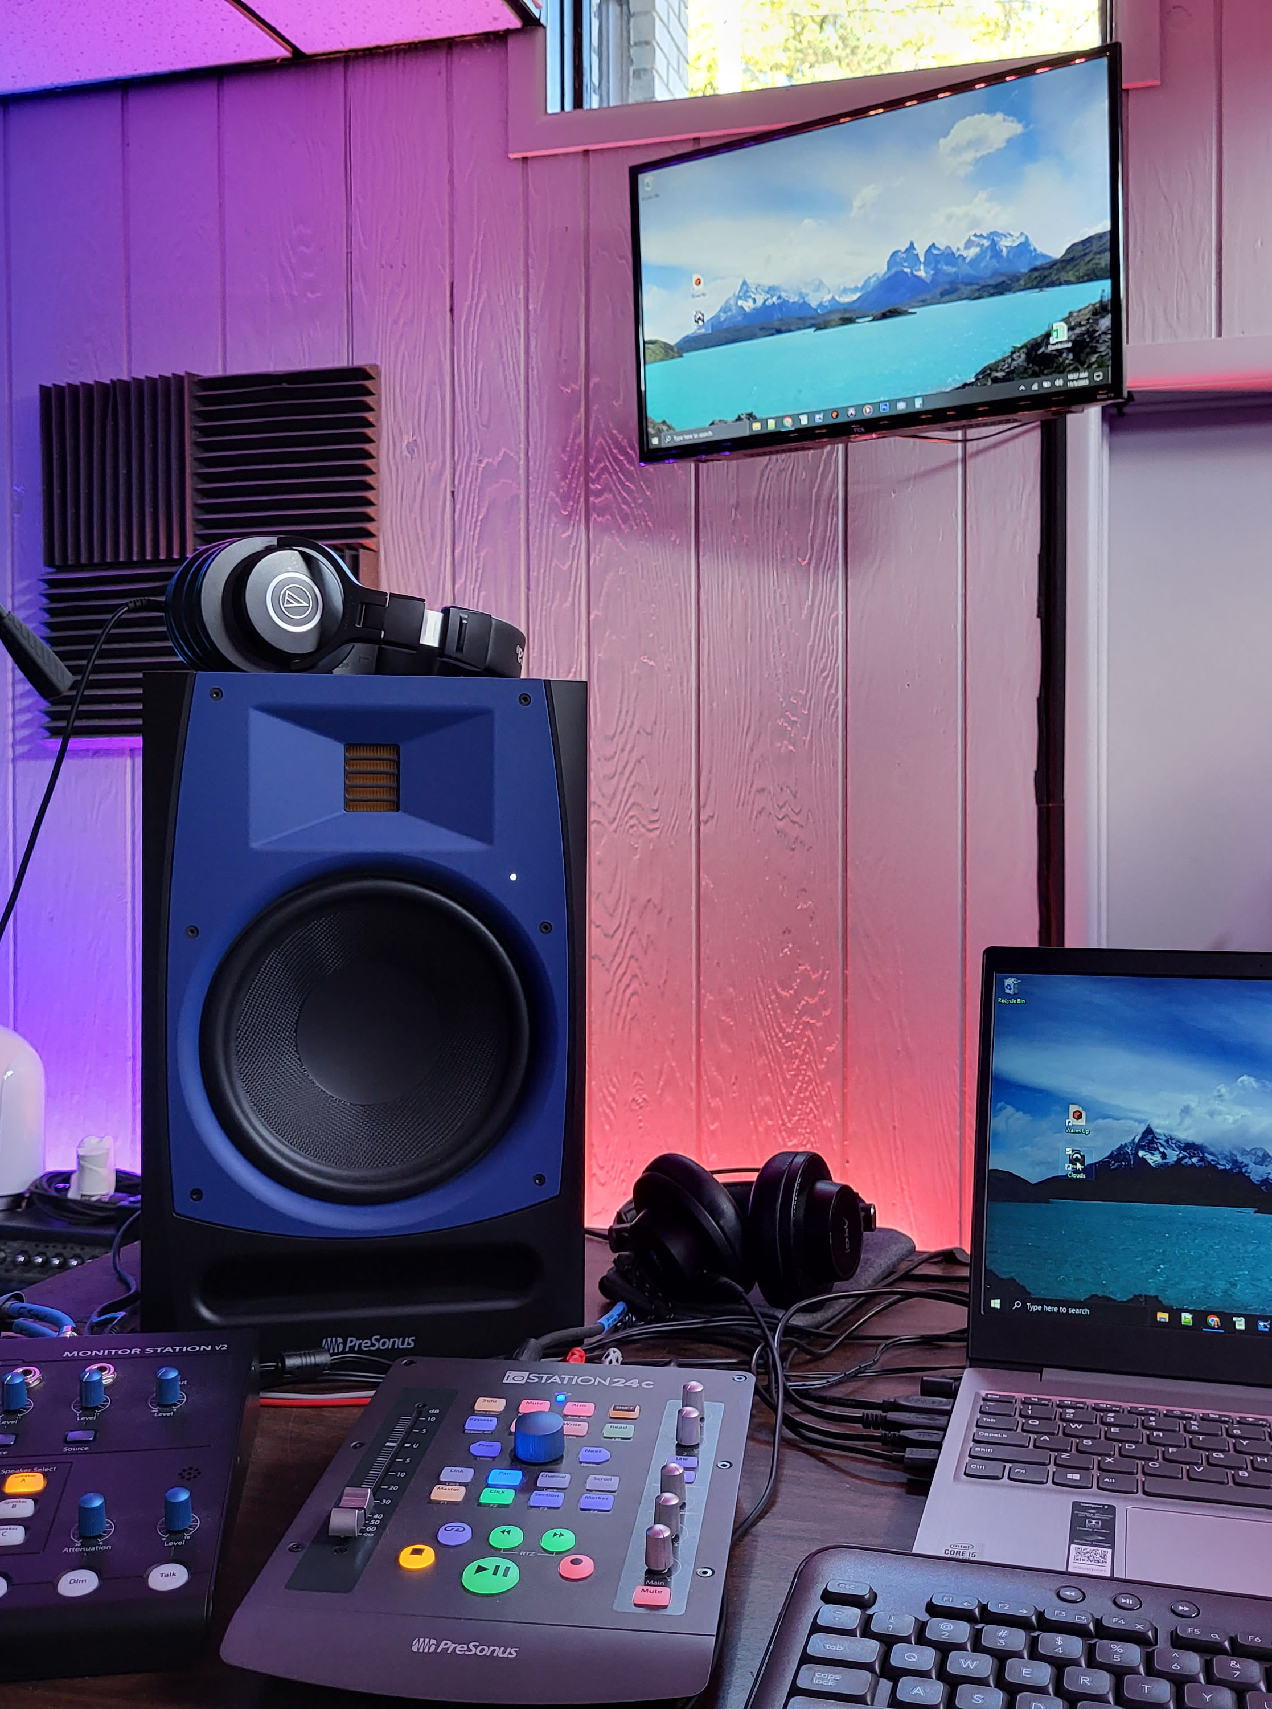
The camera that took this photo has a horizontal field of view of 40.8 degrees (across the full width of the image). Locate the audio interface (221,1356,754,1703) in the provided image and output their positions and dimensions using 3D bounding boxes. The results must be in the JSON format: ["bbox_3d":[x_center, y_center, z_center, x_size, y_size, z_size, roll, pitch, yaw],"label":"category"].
[{"bbox_3d":[-0.045,0.266,0.712,0.174,0.062,0.230,0,1,8],"label":"audio interface"}]

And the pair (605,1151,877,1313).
[{"bbox_3d":[0.064,0.237,1.135,0.172,0.100,0.185,0,2,-5],"label":"pair"}]

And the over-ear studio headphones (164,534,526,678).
[{"bbox_3d":[-0.179,-0.150,1.070,0.205,0.088,0.160,4,0,-10],"label":"over-ear studio headphones"}]

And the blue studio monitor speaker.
[{"bbox_3d":[-0.188,0.091,1.128,0.252,0.397,0.305,0,1,-14],"label":"blue studio monitor speaker"}]

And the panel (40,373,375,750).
[{"bbox_3d":[-0.733,-0.503,2.924,0.610,0.610,0.050,0,1,15],"label":"panel"}]

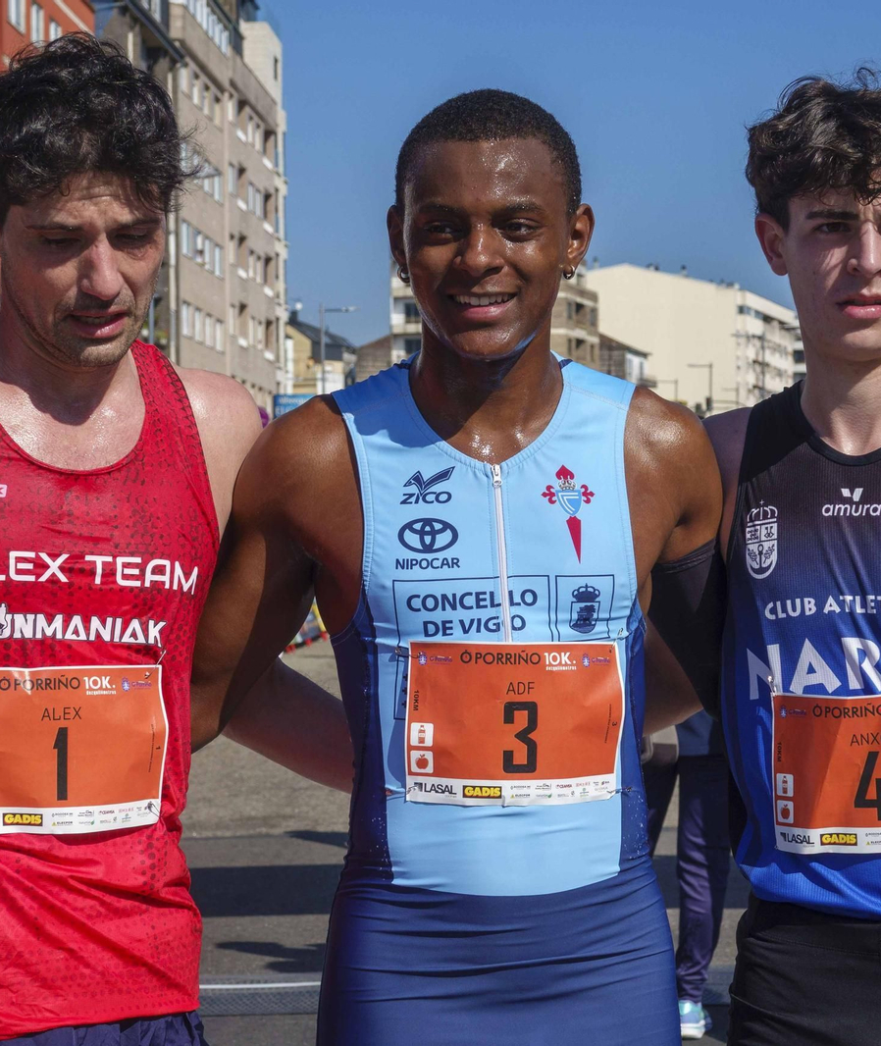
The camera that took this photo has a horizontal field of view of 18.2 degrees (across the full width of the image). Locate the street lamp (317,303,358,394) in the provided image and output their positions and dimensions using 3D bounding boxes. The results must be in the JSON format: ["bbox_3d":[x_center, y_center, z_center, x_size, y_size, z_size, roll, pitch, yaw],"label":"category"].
[{"bbox_3d":[-3.470,-2.600,94.000,1.400,9.800,0.300,0,-1,6],"label":"street lamp"}]

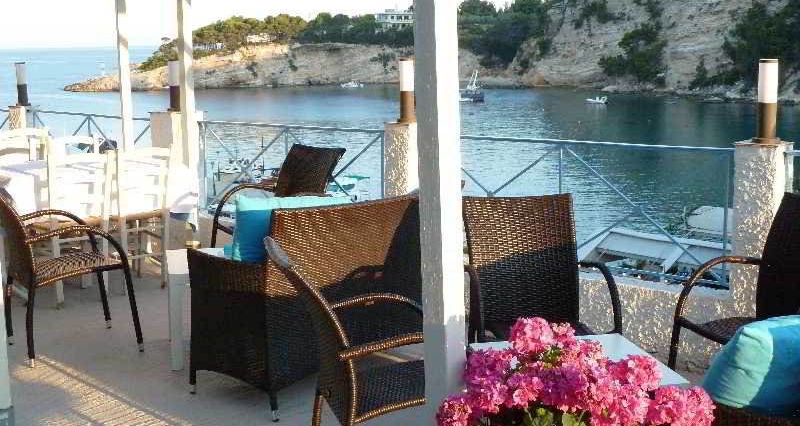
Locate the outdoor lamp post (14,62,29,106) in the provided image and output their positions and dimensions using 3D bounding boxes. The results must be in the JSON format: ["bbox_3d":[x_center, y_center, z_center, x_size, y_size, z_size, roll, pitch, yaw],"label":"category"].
[{"bbox_3d":[-3.269,-1.115,8.804,0.120,0.368,0.120,7,13,42],"label":"outdoor lamp post"}]

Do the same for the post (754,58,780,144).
[{"bbox_3d":[1.619,-0.496,4.456,0.120,0.368,0.120,7,13,42],"label":"post"}]

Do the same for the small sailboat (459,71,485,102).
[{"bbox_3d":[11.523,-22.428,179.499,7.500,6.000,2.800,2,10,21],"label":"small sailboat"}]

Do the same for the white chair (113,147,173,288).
[{"bbox_3d":[-1.780,0.031,6.601,0.410,0.920,0.450,-10,13,-40],"label":"white chair"}]

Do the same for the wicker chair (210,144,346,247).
[{"bbox_3d":[-0.719,0.067,6.297,0.620,0.900,0.585,-10,13,-43],"label":"wicker chair"}]

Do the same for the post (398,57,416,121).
[{"bbox_3d":[0.051,-0.724,6.022,0.120,0.368,0.120,-1,10,0],"label":"post"}]

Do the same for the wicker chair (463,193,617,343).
[{"bbox_3d":[0.530,0.413,4.078,0.585,0.900,0.620,-2,10,-6],"label":"wicker chair"}]

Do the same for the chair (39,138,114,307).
[{"bbox_3d":[-2.079,0.083,6.334,0.410,0.920,0.450,-10,13,-40],"label":"chair"}]

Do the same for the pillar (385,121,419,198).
[{"bbox_3d":[0.068,-0.013,6.142,0.200,1.073,0.200,7,13,42],"label":"pillar"}]

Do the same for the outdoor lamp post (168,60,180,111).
[{"bbox_3d":[-1.680,-0.945,7.576,0.120,0.368,0.120,7,13,42],"label":"outdoor lamp post"}]

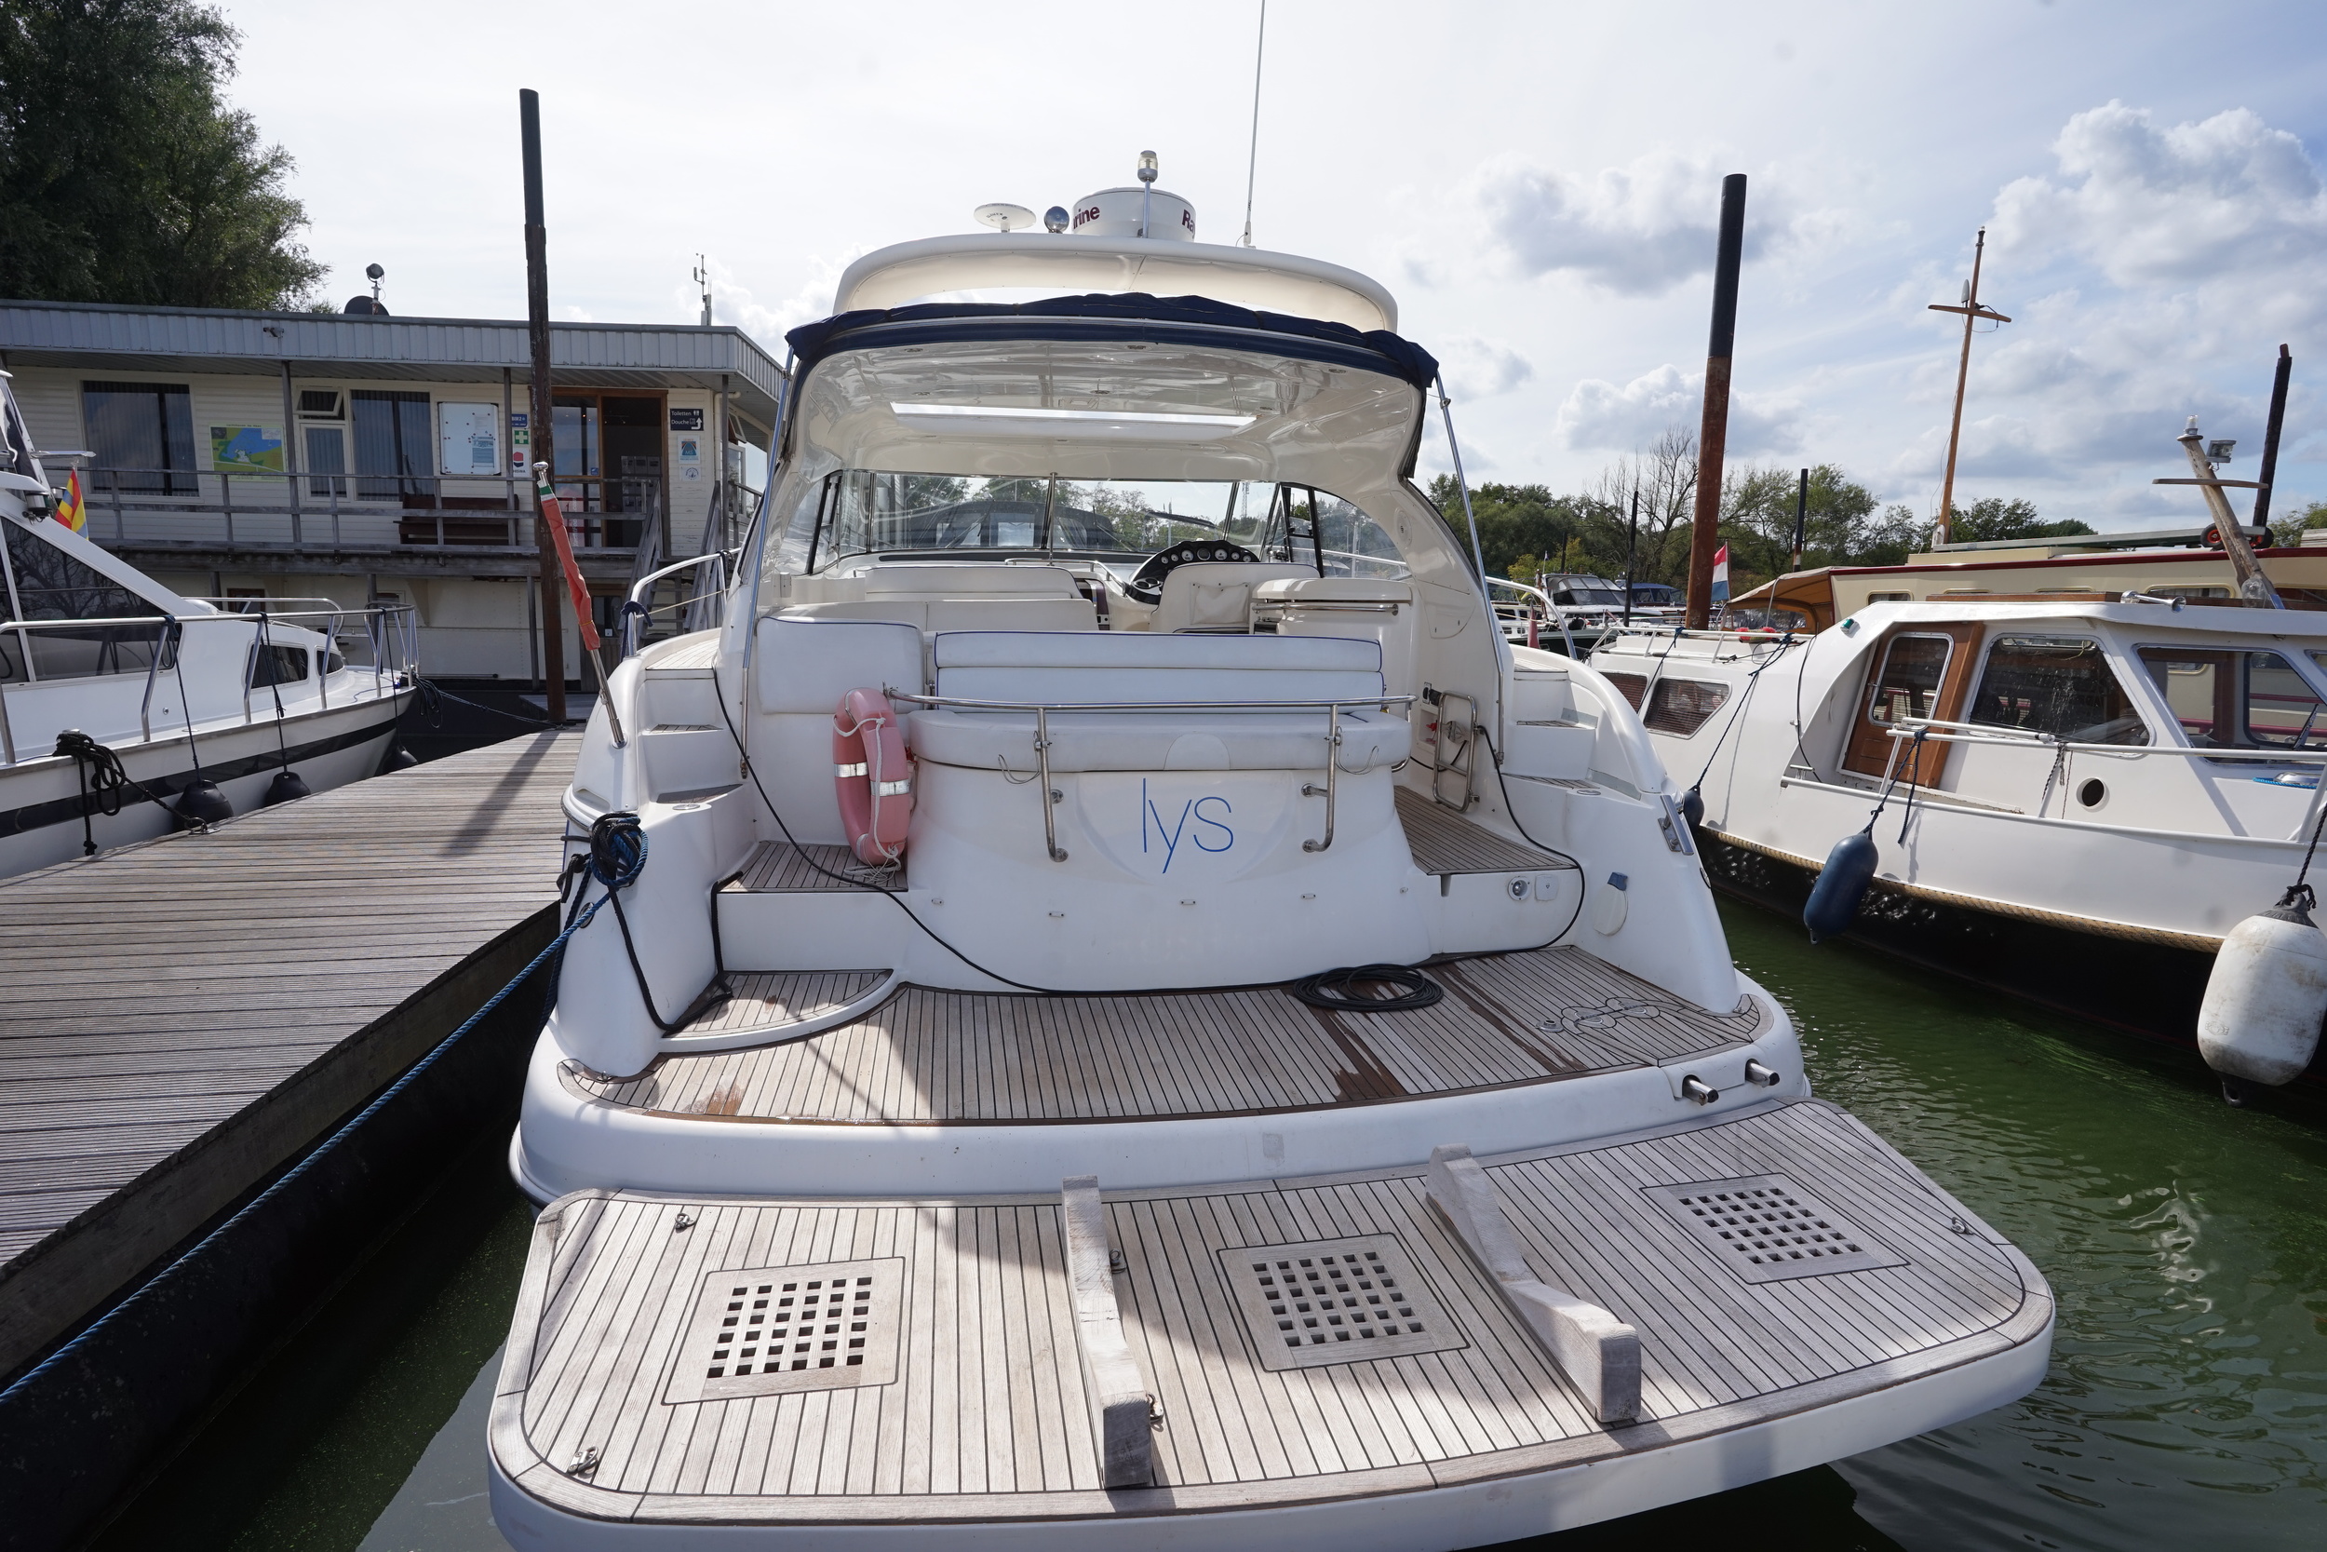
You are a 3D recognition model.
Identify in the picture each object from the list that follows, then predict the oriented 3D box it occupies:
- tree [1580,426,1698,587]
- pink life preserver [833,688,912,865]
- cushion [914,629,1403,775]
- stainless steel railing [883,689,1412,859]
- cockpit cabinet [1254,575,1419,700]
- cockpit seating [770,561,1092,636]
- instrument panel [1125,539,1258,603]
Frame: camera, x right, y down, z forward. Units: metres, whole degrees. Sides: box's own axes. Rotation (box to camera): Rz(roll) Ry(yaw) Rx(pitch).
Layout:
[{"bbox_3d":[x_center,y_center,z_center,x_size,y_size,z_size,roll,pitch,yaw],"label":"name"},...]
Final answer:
[{"bbox_3d":[28.338,-13.271,65.000,7.000,14.000,7.000,1,7,0],"label":"tree"},{"bbox_3d":[-1.174,-0.011,4.450,0.120,0.710,0.700,-3,8,-31],"label":"pink life preserver"},{"bbox_3d":[-0.027,-0.321,4.680,2.120,0.520,0.800,0,7,-11],"label":"cushion"},{"bbox_3d":[-0.055,-0.040,4.400,2.200,0.600,0.450,0,7,-11],"label":"stainless steel railing"},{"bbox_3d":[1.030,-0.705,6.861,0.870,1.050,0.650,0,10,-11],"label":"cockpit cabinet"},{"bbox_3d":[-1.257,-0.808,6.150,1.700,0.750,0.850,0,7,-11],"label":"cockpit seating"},{"bbox_3d":[0.205,-1.382,7.500,0.880,0.380,0.400,0,7,-11],"label":"instrument panel"}]

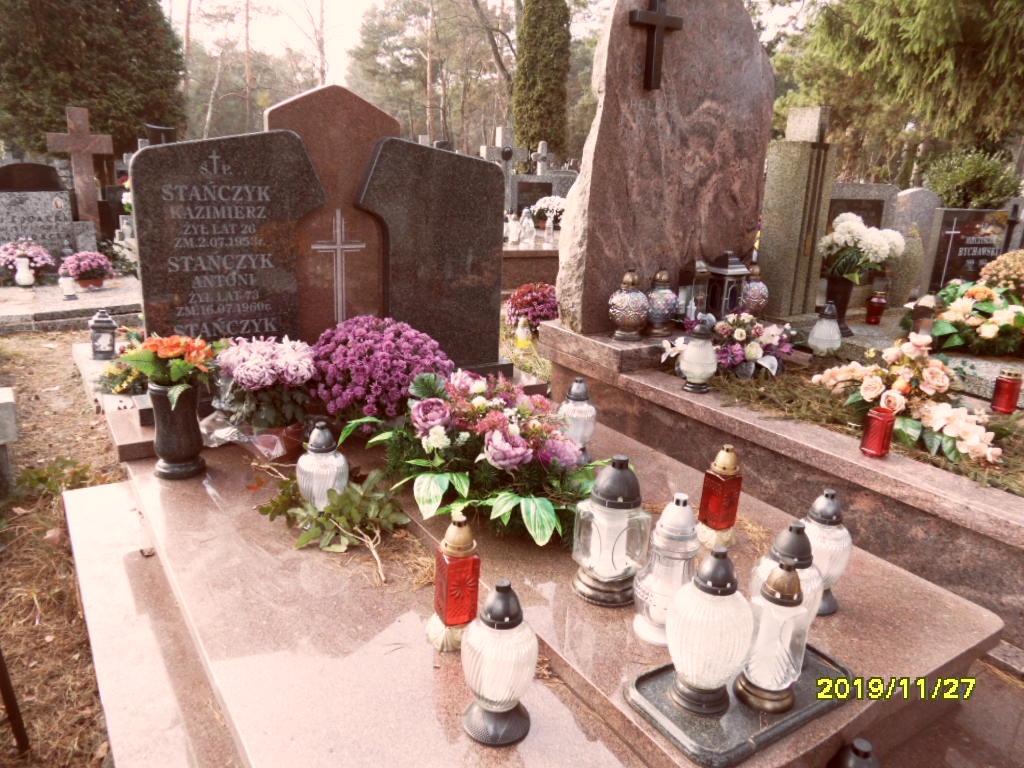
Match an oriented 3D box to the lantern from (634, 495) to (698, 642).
[{"bbox_3d":[0.316,0.358,1.414,0.120,0.295,0.120,4,16,0],"label":"lantern"}]

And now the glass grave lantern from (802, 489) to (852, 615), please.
[{"bbox_3d":[0.668,0.353,1.489,0.110,0.262,0.110,11,18,26],"label":"glass grave lantern"}]

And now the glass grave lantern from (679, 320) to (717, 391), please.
[{"bbox_3d":[0.709,-0.105,2.648,0.138,0.267,0.138,-8,20,-34],"label":"glass grave lantern"}]

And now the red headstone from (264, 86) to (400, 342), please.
[{"bbox_3d":[-0.707,-0.584,2.870,0.522,1.149,0.074,-9,21,-34],"label":"red headstone"}]

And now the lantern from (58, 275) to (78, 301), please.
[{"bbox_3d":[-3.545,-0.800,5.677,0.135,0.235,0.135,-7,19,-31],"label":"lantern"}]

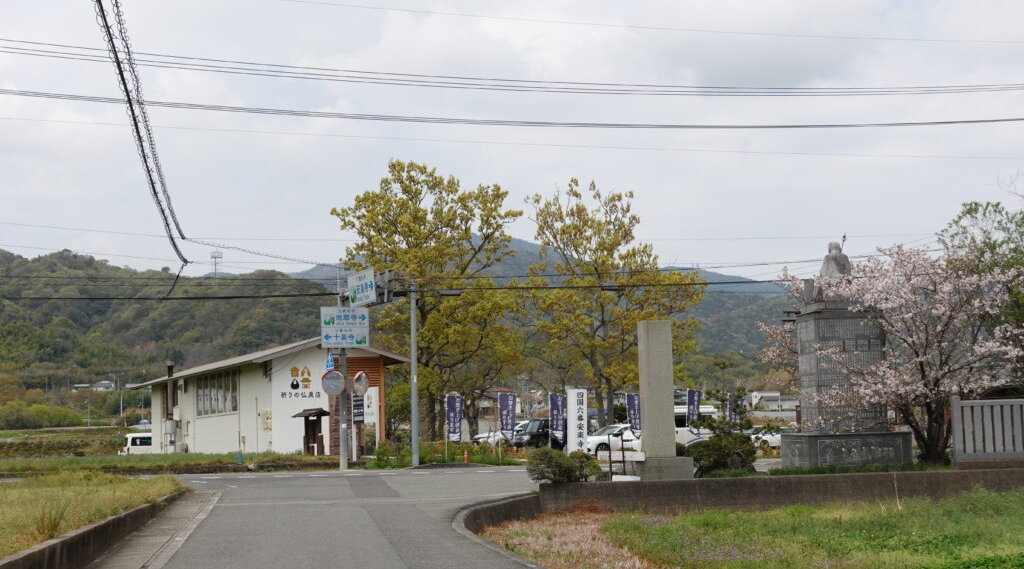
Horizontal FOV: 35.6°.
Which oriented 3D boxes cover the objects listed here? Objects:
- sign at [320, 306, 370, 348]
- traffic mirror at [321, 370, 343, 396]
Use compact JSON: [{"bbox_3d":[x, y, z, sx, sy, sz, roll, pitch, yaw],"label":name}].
[{"bbox_3d":[-5.404,1.405,51.700,1.540,1.300,0.100,0,-5,-9],"label":"sign"},{"bbox_3d":[-5.811,3.213,51.800,0.840,0.840,0.220,1,-5,-22],"label":"traffic mirror"}]

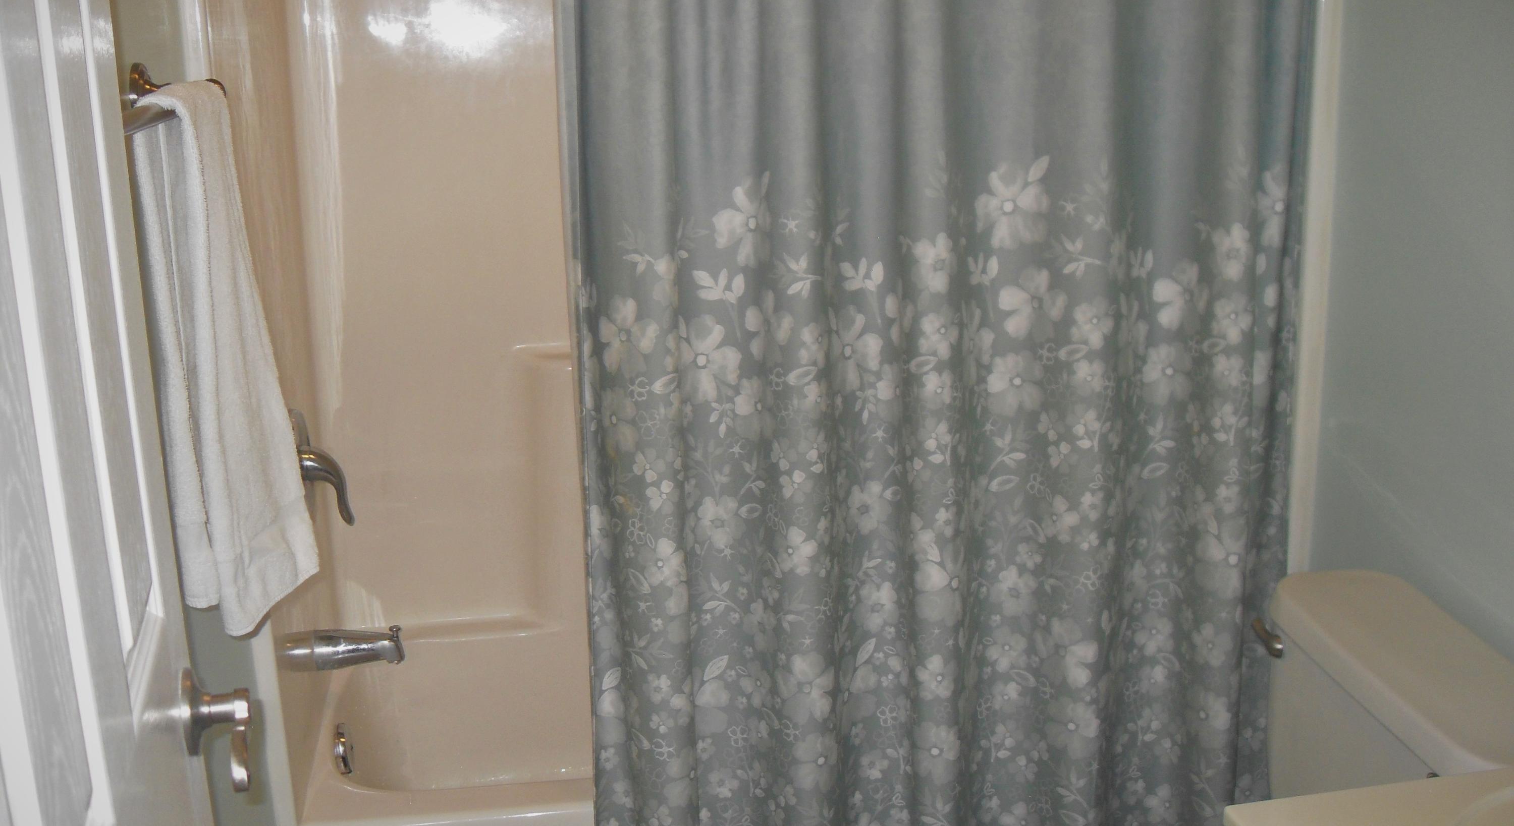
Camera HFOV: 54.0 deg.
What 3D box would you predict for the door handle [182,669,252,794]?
[{"bbox_3d":[-0.413,0.244,1.135,0.053,0.069,0.153,-5,15,-15],"label":"door handle"}]

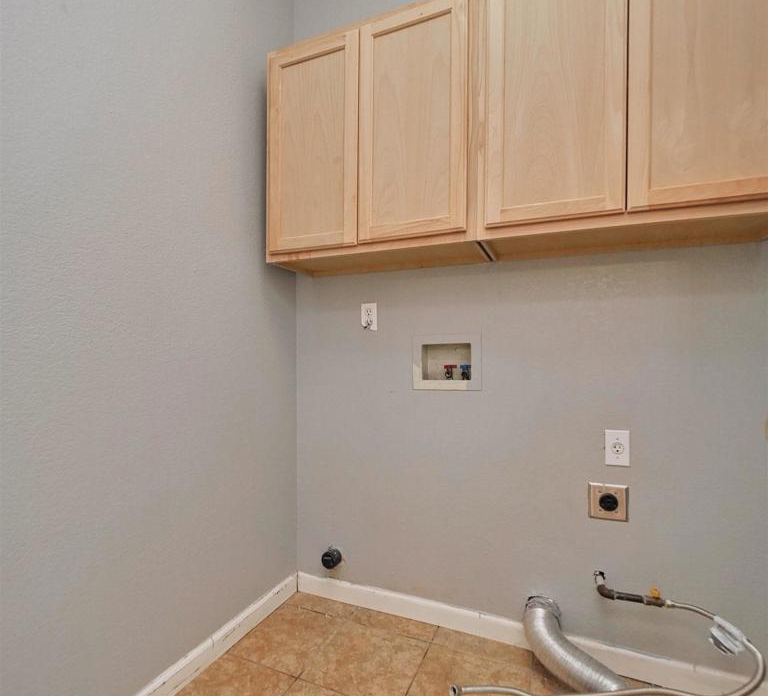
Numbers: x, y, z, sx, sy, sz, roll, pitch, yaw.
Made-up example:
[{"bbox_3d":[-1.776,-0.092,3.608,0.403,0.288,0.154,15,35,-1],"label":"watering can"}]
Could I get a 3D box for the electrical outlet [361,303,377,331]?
[{"bbox_3d":[-0.060,-0.124,1.674,0.070,0.114,0.012,-1,-1,23],"label":"electrical outlet"}]

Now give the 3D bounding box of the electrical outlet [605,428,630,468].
[{"bbox_3d":[0.749,0.321,1.325,0.070,0.114,0.012,-1,-1,23],"label":"electrical outlet"}]

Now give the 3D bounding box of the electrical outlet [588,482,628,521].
[{"bbox_3d":[0.723,0.497,1.332,0.115,0.114,0.014,-1,-1,23],"label":"electrical outlet"}]

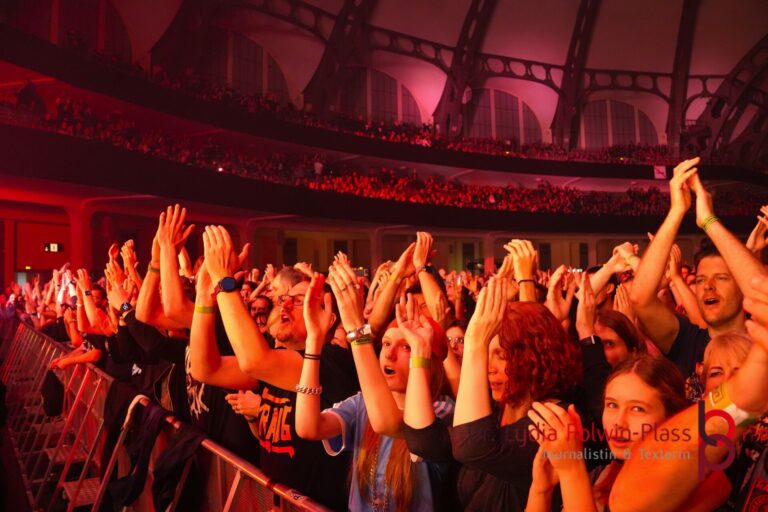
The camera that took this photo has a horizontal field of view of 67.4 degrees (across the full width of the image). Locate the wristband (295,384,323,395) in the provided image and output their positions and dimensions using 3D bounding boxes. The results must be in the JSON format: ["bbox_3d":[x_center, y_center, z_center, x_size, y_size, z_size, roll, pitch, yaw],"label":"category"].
[{"bbox_3d":[-0.189,0.333,1.440,0.067,0.016,0.062,2,-3,0],"label":"wristband"}]

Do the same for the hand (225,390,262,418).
[{"bbox_3d":[-0.480,0.508,1.970,0.130,0.095,0.090,0,-3,-21],"label":"hand"}]

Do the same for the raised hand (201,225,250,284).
[{"bbox_3d":[-0.463,-0.004,1.660,0.115,0.180,0.070,-10,-3,-8],"label":"raised hand"}]

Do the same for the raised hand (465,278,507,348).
[{"bbox_3d":[0.240,0.133,1.360,0.080,0.175,0.050,13,-3,26],"label":"raised hand"}]

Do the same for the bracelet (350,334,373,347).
[{"bbox_3d":[-0.056,0.208,1.420,0.057,0.025,0.053,-14,-3,0],"label":"bracelet"}]

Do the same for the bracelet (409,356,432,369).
[{"bbox_3d":[0.095,0.275,1.480,0.058,0.024,0.048,4,-2,17],"label":"bracelet"}]

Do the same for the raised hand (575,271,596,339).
[{"bbox_3d":[0.553,0.136,1.580,0.060,0.180,0.080,3,0,27],"label":"raised hand"}]

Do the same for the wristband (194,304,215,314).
[{"bbox_3d":[-0.536,0.160,1.720,0.060,0.020,0.055,5,0,0],"label":"wristband"}]

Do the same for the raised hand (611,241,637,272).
[{"bbox_3d":[1.132,0.007,2.700,0.120,0.130,0.100,-2,-3,17],"label":"raised hand"}]

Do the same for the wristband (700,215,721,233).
[{"bbox_3d":[0.918,-0.093,1.620,0.052,0.019,0.060,-33,-12,0],"label":"wristband"}]

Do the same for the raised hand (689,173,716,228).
[{"bbox_3d":[0.929,-0.165,1.680,0.060,0.170,0.090,-10,0,24],"label":"raised hand"}]

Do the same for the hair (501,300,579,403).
[{"bbox_3d":[0.381,0.238,1.420,0.210,0.260,0.225,0,-3,-19],"label":"hair"}]

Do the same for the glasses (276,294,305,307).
[{"bbox_3d":[-0.241,0.162,1.847,0.142,0.045,0.142,-4,-22,44],"label":"glasses"}]

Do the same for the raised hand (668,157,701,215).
[{"bbox_3d":[0.876,-0.206,1.680,0.075,0.170,0.090,6,0,23],"label":"raised hand"}]

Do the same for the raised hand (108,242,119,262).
[{"bbox_3d":[-1.781,-0.010,3.800,0.070,0.170,0.085,0,0,30],"label":"raised hand"}]

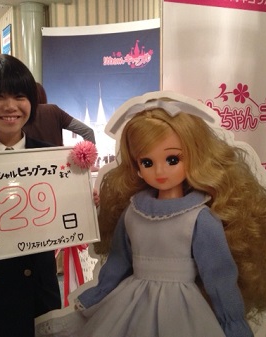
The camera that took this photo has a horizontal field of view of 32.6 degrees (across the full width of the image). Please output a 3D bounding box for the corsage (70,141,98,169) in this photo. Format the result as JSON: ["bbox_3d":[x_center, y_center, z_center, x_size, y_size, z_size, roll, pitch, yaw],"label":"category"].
[{"bbox_3d":[-0.145,-0.041,1.370,0.081,0.082,0.057,-3,-3,-19],"label":"corsage"}]

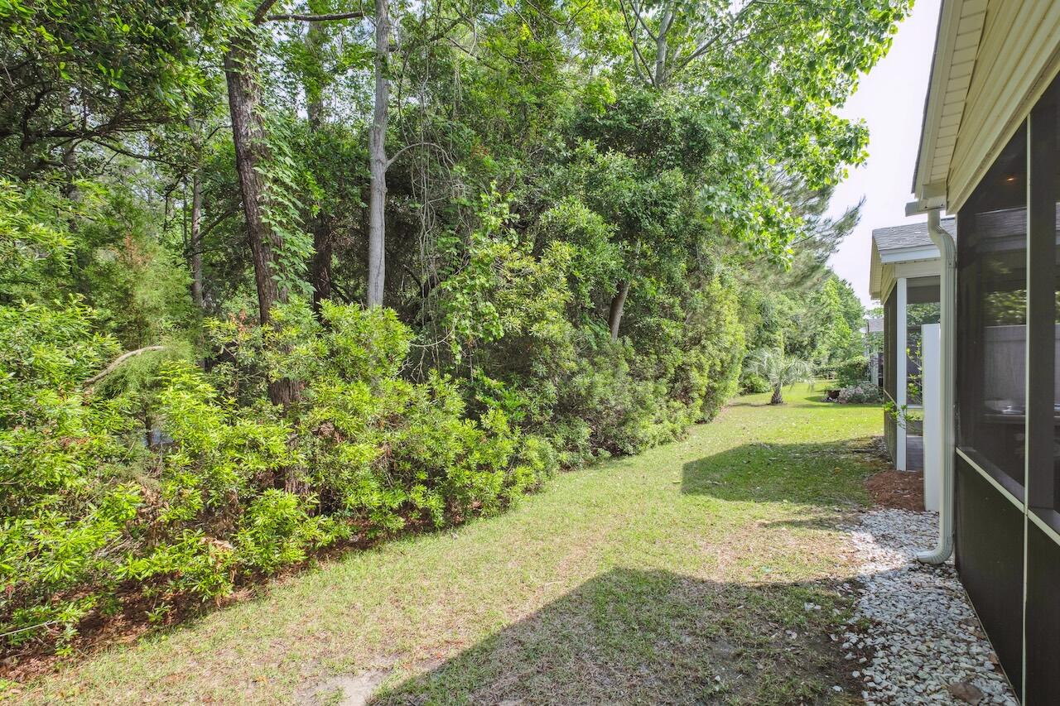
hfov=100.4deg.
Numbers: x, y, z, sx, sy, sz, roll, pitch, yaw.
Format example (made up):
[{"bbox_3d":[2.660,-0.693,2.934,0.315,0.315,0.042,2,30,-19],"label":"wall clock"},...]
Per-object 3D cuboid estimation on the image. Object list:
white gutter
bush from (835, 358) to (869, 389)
[{"bbox_3d":[2.971,0.237,3.234,0.187,2.547,0.090,0,0,36],"label":"white gutter"},{"bbox_3d":[12.038,0.774,16.500,1.150,1.350,1.200,0,0,36],"label":"bush"}]

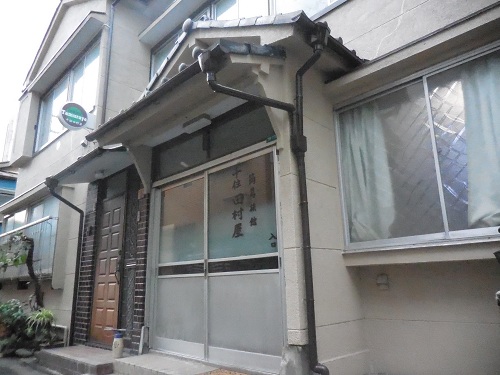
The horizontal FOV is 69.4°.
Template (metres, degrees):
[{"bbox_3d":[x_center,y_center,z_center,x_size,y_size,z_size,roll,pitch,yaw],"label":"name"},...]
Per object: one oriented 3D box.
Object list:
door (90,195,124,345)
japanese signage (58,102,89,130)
[{"bbox_3d":[-1.955,1.126,5.042,0.735,1.979,0.050,-15,-19,42],"label":"door"},{"bbox_3d":[-2.781,-1.115,5.712,0.130,0.401,0.401,-15,-19,42],"label":"japanese signage"}]

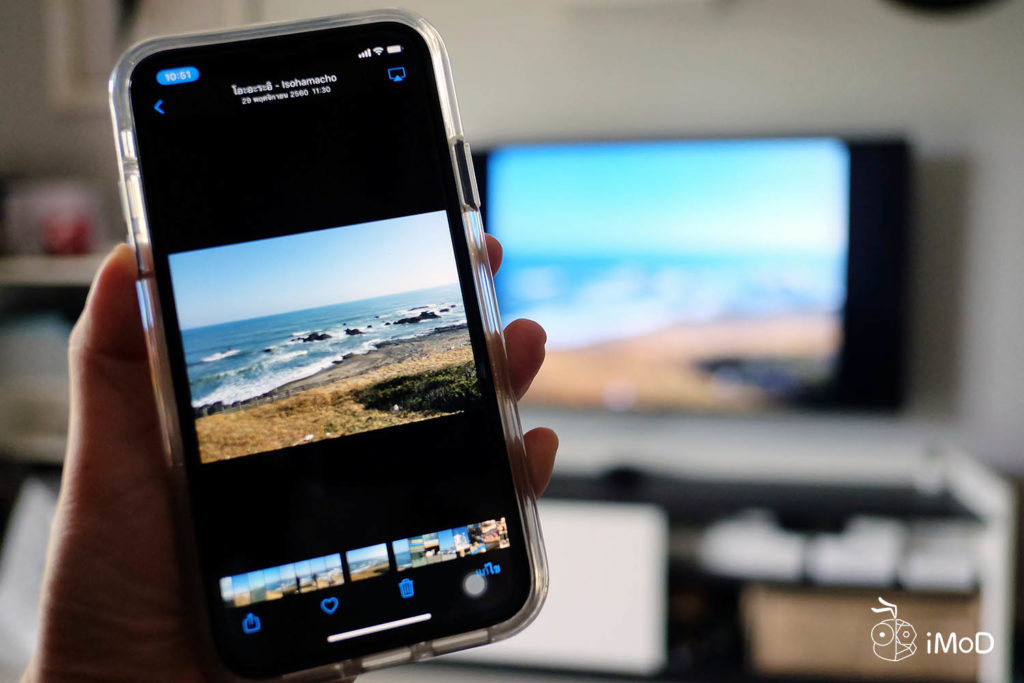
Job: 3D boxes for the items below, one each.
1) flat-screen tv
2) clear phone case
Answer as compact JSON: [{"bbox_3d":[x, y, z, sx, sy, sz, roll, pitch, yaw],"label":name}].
[{"bbox_3d":[0.345,-0.148,1.802,1.100,0.617,0.060,0,3,6],"label":"flat-screen tv"},{"bbox_3d":[-0.044,-0.001,0.191,0.080,0.158,0.012,-10,-4,-7],"label":"clear phone case"}]

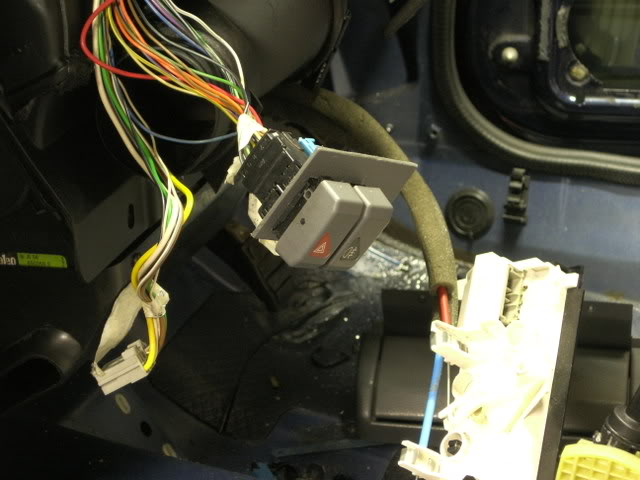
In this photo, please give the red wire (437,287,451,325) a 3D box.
[{"bbox_3d":[0.059,0.031,1.000,0.005,0.020,0.005,-8,-9,0],"label":"red wire"}]

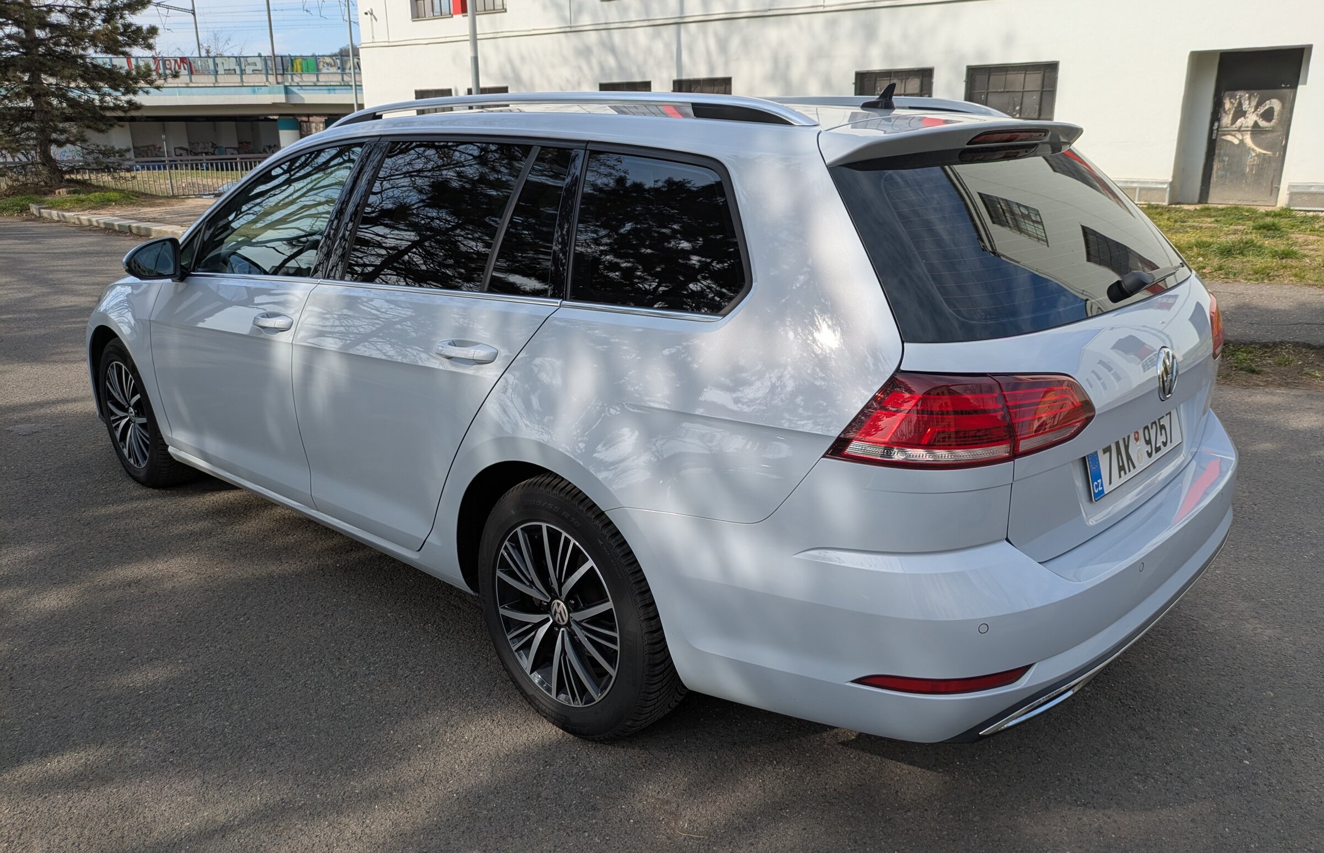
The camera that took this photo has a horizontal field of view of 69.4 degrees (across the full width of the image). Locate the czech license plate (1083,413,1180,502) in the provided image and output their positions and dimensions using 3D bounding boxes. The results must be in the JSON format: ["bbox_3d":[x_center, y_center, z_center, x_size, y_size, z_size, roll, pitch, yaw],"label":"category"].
[{"bbox_3d":[1.026,0.038,2.060,0.520,0.110,0.012,-17,7,-44],"label":"czech license plate"}]

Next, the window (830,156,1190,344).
[{"bbox_3d":[0.822,-0.424,2.077,1.400,0.092,0.456,-18,69,-44],"label":"window"}]

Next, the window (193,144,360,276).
[{"bbox_3d":[-1.268,-0.676,3.074,0.977,0.468,0.060,16,0,44],"label":"window"}]

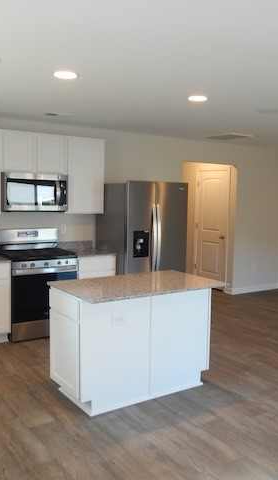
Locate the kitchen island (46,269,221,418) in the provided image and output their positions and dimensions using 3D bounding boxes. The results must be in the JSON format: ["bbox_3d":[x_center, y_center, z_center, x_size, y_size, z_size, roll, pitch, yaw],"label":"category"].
[{"bbox_3d":[-0.008,0.786,3.735,1.259,0.901,0.742,-2,6,-34],"label":"kitchen island"}]

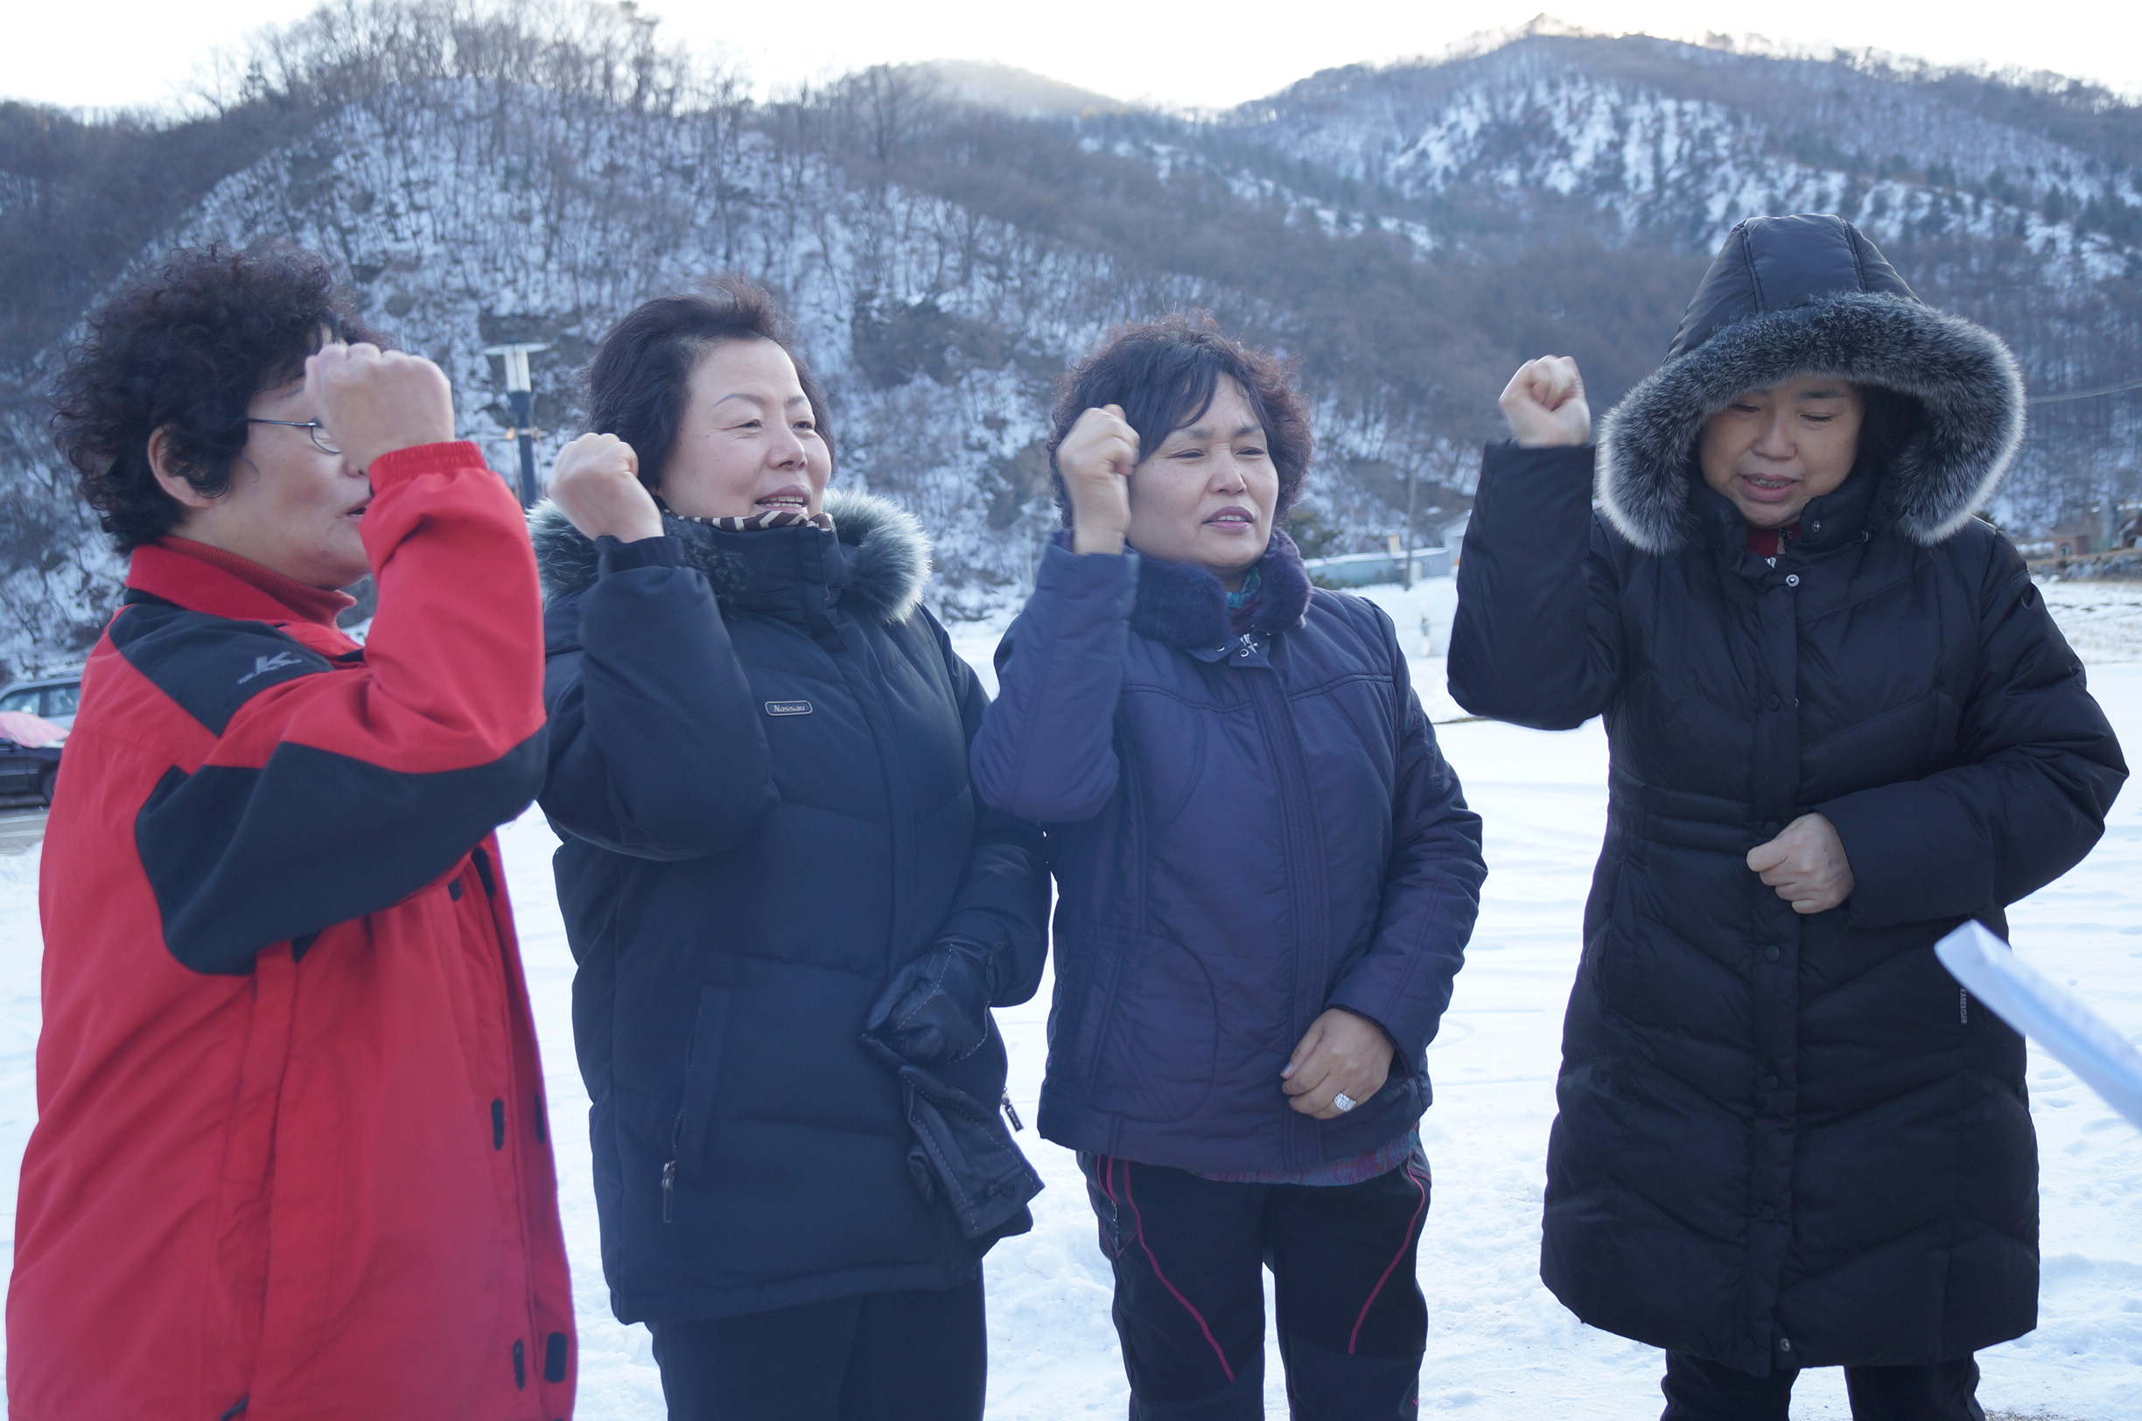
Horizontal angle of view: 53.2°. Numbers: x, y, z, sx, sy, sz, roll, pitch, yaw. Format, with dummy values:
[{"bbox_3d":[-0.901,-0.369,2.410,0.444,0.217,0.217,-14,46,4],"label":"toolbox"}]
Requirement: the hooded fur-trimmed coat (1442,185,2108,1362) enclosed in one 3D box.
[{"bbox_3d":[0.671,0.070,2.020,0.600,1.050,0.420,2,5,19],"label":"hooded fur-trimmed coat"}]

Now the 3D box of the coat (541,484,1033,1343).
[{"bbox_3d":[-0.253,0.166,1.950,0.420,0.720,0.520,4,6,44],"label":"coat"}]

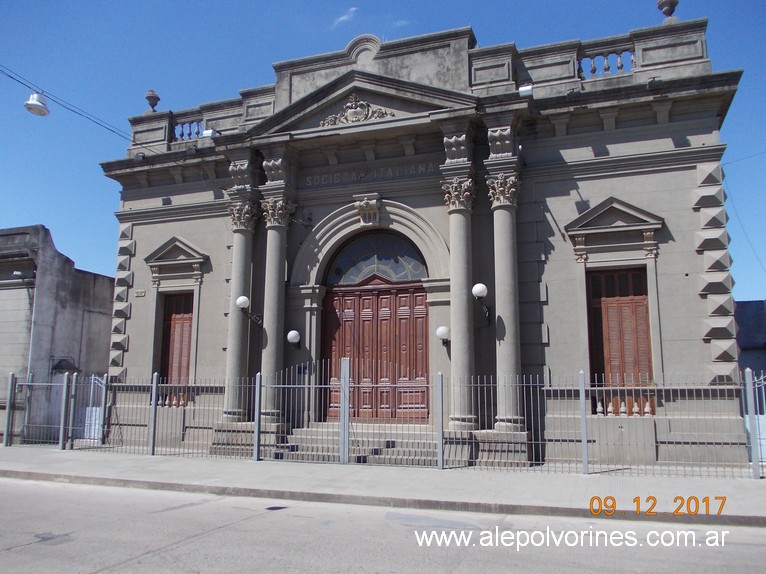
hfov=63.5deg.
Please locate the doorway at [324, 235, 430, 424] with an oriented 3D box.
[{"bbox_3d":[-0.226,1.005,16.597,3.024,5.083,0.297,-3,-10,19],"label":"doorway"}]

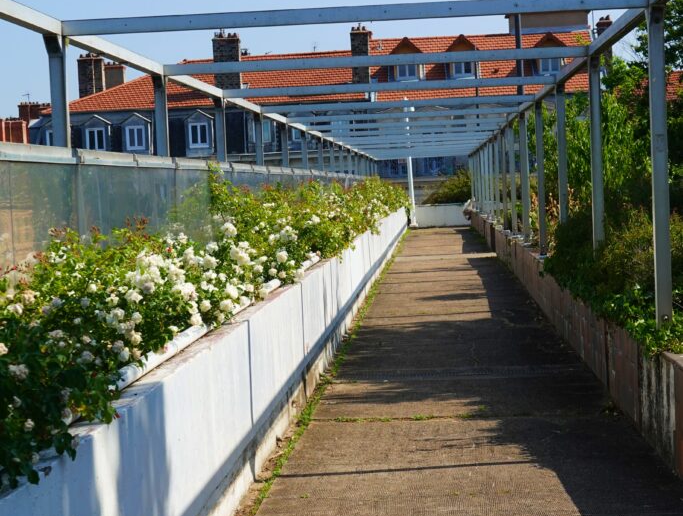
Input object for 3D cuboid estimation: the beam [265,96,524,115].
[{"bbox_3d":[0.658,-1.822,19.576,3.232,0.080,0.075,-2,2,3],"label":"beam"}]

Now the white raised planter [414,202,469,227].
[{"bbox_3d":[3.569,-1.508,58.882,2.170,0.780,0.850,-2,2,3],"label":"white raised planter"}]

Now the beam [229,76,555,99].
[{"bbox_3d":[0.459,-1.662,16.085,3.232,0.080,0.075,-2,2,3],"label":"beam"}]

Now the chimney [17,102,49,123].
[{"bbox_3d":[-19.569,-9.260,105.000,2.000,1.550,0.900,-2,2,3],"label":"chimney"}]

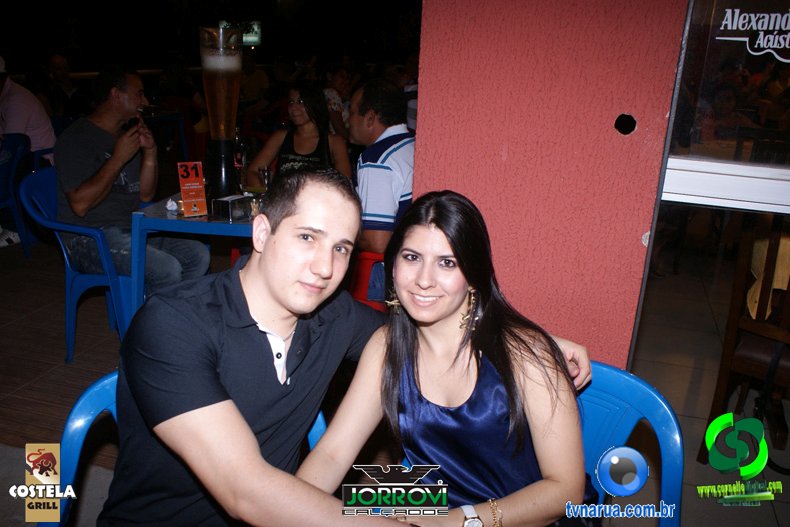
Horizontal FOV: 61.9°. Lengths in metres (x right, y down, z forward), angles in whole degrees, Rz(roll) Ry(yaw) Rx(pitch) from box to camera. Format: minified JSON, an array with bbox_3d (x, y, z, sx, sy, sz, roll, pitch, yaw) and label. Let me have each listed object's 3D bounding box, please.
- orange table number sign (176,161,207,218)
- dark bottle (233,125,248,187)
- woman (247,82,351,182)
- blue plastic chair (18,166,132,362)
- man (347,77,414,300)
[{"bbox_3d":[-0.827,-0.305,2.698,0.102,0.215,0.060,-9,22,-31],"label":"orange table number sign"},{"bbox_3d":[-0.747,-0.503,3.184,0.074,0.290,0.074,3,18,0],"label":"dark bottle"},{"bbox_3d":[-0.535,-0.325,3.520,0.500,1.200,0.800,7,19,12],"label":"woman"},{"bbox_3d":[-1.302,0.007,3.016,0.530,0.820,0.540,6,19,10],"label":"blue plastic chair"},{"bbox_3d":[-0.197,-0.066,2.625,0.800,1.300,0.520,14,21,30],"label":"man"}]

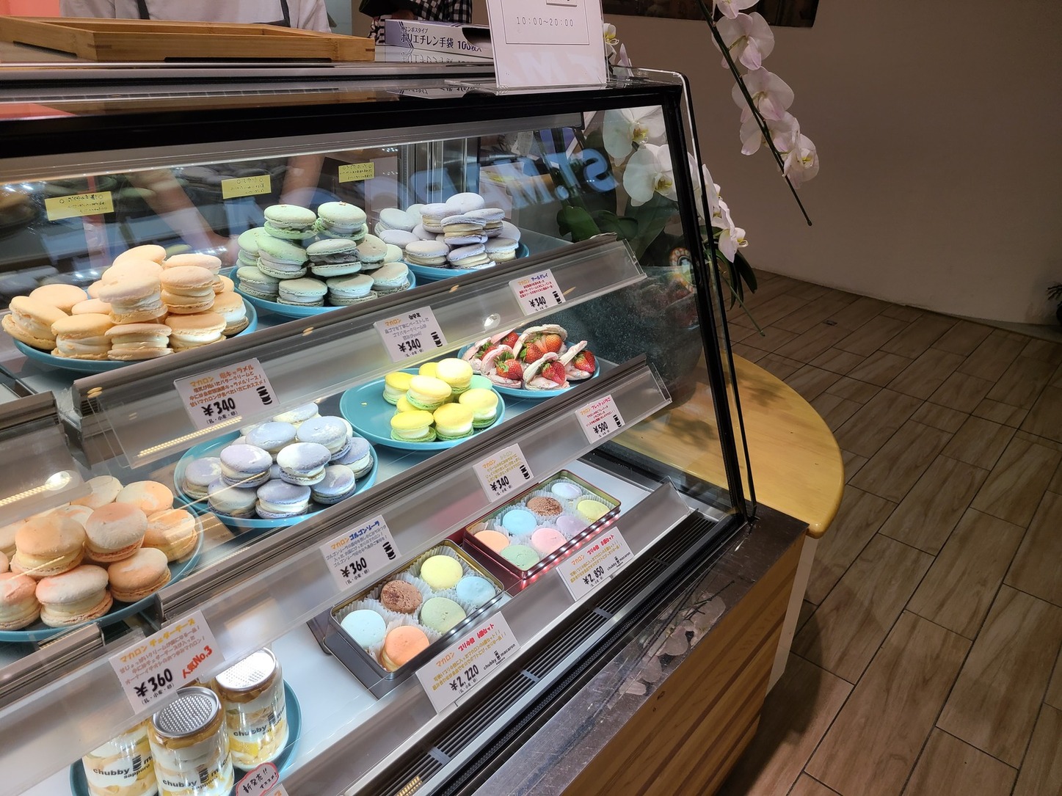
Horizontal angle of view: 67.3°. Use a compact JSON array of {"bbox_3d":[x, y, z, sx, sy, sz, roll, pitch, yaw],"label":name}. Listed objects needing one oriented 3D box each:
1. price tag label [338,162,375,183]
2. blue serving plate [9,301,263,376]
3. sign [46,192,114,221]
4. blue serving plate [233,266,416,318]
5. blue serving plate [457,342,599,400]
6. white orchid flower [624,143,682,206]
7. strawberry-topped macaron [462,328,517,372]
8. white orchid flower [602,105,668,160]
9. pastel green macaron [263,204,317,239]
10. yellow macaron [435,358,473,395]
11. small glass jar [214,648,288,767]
[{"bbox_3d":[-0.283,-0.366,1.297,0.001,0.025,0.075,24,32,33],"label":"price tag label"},{"bbox_3d":[-0.400,-0.073,0.821,0.224,0.022,0.224,4,26,-2],"label":"blue serving plate"},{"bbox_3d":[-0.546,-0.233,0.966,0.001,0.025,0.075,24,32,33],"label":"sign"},{"bbox_3d":[-0.252,-0.140,0.981,0.224,0.022,0.224,4,26,-2],"label":"blue serving plate"},{"bbox_3d":[-0.004,-0.049,1.253,0.224,0.022,0.224,4,26,-2],"label":"blue serving plate"},{"bbox_3d":[0.199,-0.348,1.247,0.110,0.100,0.050,-2,27,-13],"label":"white orchid flower"},{"bbox_3d":[-0.064,-0.071,1.222,0.068,0.056,0.072,24,32,33],"label":"strawberry-topped macaron"},{"bbox_3d":[0.170,-0.424,1.260,0.110,0.105,0.050,-3,27,-14],"label":"white orchid flower"},{"bbox_3d":[-0.284,-0.208,0.940,0.061,0.030,0.061,28,31,32],"label":"pastel green macaron"},{"bbox_3d":[-0.106,-0.030,1.107,0.052,0.029,0.052,4,36,-3],"label":"yellow macaron"},{"bbox_3d":[-0.293,0.322,0.832,0.071,0.109,0.071,4,26,-2],"label":"small glass jar"}]

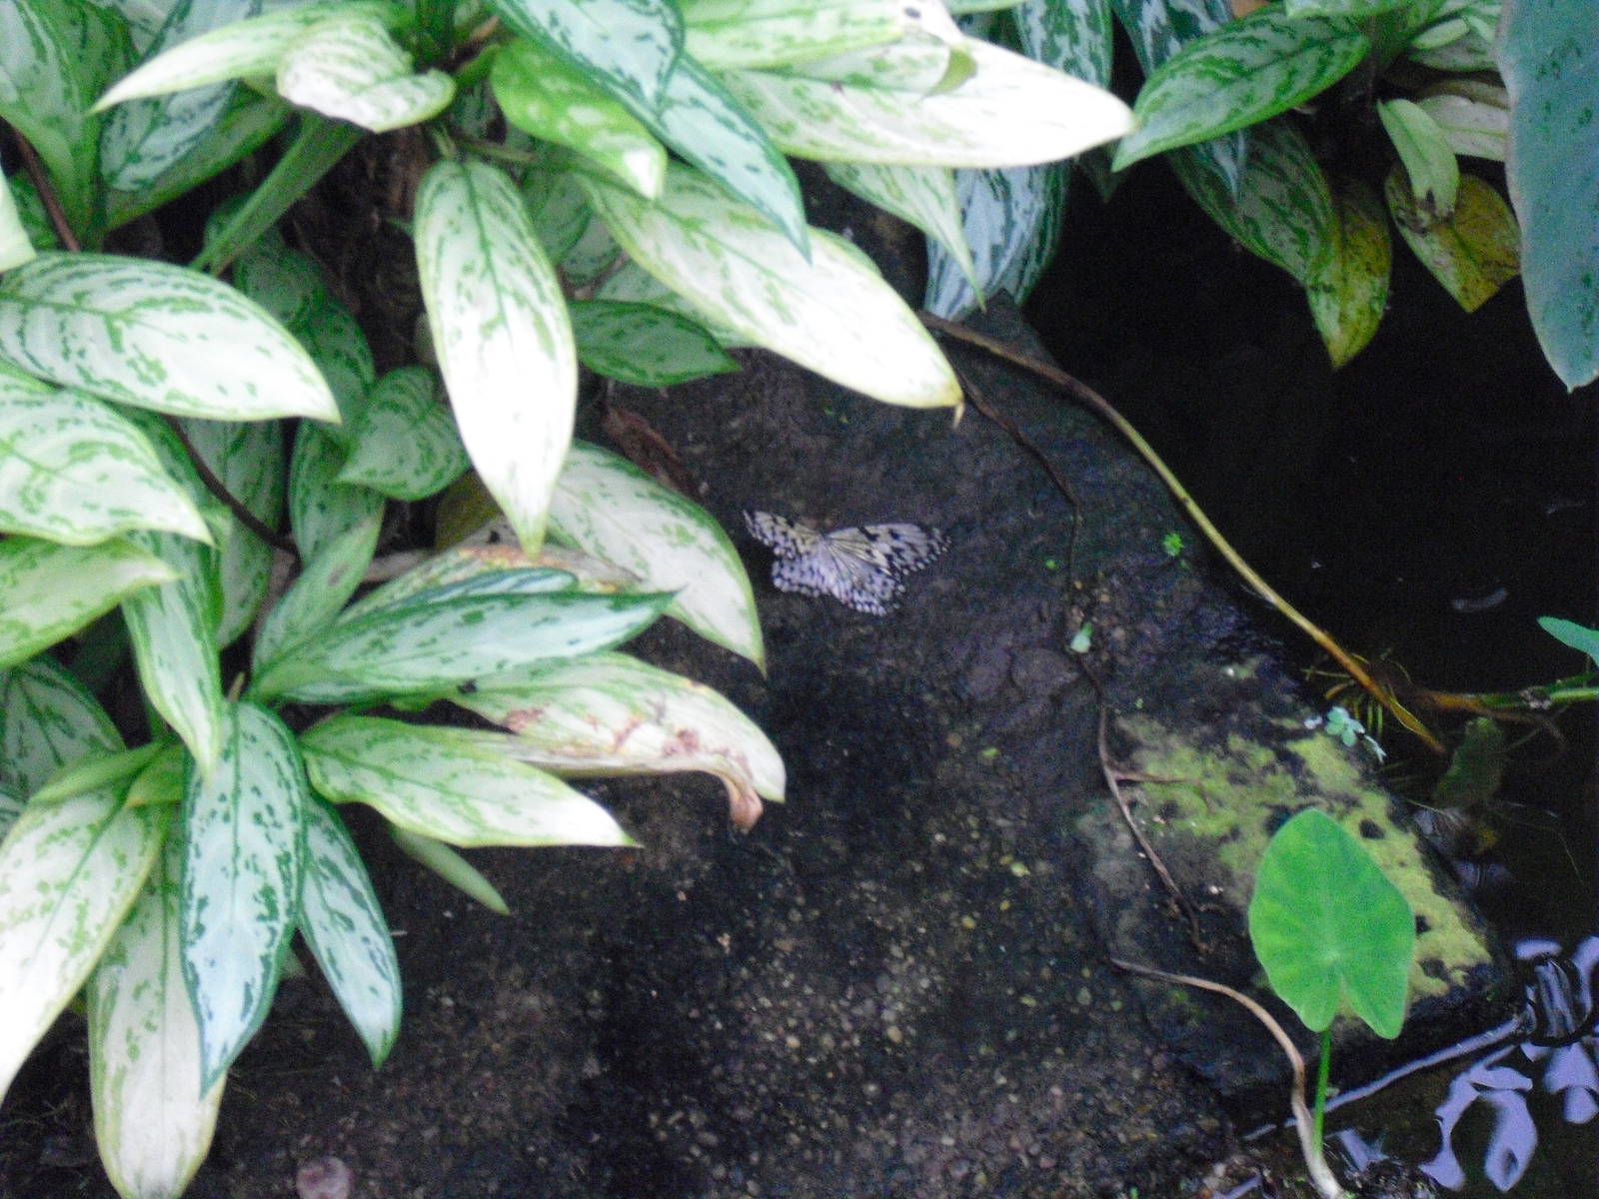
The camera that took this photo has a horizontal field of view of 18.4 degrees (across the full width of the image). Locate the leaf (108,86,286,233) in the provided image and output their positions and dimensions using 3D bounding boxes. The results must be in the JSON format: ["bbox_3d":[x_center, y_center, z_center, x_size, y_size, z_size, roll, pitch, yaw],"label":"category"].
[{"bbox_3d":[-0.324,-0.239,2.660,0.123,0.028,0.064,-35,63,-9],"label":"leaf"}]

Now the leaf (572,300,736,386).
[{"bbox_3d":[-0.083,-0.136,2.630,0.110,0.022,0.050,13,60,-5],"label":"leaf"}]

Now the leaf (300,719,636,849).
[{"bbox_3d":[-0.162,0.089,2.420,0.172,0.025,0.049,15,62,12],"label":"leaf"}]

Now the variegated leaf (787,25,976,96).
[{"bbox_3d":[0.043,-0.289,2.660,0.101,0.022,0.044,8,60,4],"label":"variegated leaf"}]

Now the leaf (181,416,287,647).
[{"bbox_3d":[-0.292,-0.037,2.540,0.064,0.028,0.129,6,74,-10],"label":"leaf"}]

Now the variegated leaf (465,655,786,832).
[{"bbox_3d":[-0.093,0.068,2.420,0.178,0.040,0.075,16,57,-6],"label":"variegated leaf"}]

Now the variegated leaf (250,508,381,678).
[{"bbox_3d":[-0.237,-0.004,2.430,0.036,0.106,0.020,46,14,34],"label":"variegated leaf"}]

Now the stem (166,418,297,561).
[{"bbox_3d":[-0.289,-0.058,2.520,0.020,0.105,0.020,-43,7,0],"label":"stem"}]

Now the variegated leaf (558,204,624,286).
[{"bbox_3d":[-0.115,-0.203,2.720,0.050,0.020,0.066,9,72,-3],"label":"variegated leaf"}]

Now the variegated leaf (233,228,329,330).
[{"bbox_3d":[-0.277,-0.164,2.620,0.060,0.085,0.025,-11,15,-8],"label":"variegated leaf"}]

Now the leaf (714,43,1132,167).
[{"bbox_3d":[0.061,-0.252,2.500,0.222,0.035,0.078,9,60,-2],"label":"leaf"}]

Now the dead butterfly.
[{"bbox_3d":[0.025,-0.020,2.640,0.113,0.020,0.072,5,42,6],"label":"dead butterfly"}]

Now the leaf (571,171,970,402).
[{"bbox_3d":[-0.015,-0.169,2.620,0.235,0.035,0.078,29,62,13],"label":"leaf"}]

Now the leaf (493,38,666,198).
[{"bbox_3d":[-0.113,-0.248,2.540,0.118,0.025,0.045,40,74,-6],"label":"leaf"}]

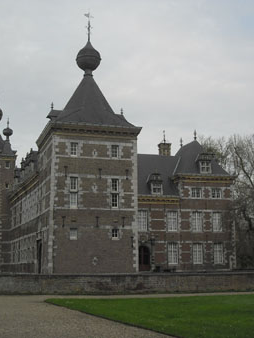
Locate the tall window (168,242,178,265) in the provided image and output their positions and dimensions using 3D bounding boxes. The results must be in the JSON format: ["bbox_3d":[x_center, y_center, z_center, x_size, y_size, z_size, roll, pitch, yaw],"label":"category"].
[{"bbox_3d":[6.194,11.331,76.560,1.482,2.829,0.250,3,-11,-19],"label":"tall window"}]

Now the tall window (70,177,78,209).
[{"bbox_3d":[-4.485,2.015,48.565,0.668,2.740,0.250,3,-11,-19],"label":"tall window"}]

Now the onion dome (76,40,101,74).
[{"bbox_3d":[-3.704,-10.727,55.064,2.417,3.420,2.417,-1,-10,0],"label":"onion dome"}]

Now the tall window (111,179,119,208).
[{"bbox_3d":[-1.078,2.209,51.612,0.707,2.653,0.200,3,-10,-18],"label":"tall window"}]

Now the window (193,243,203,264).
[{"bbox_3d":[9.636,11.524,77.728,1.542,2.832,0.250,3,-11,-19],"label":"window"}]

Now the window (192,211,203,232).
[{"bbox_3d":[9.658,7.216,78.515,1.604,2.877,0.250,3,-11,-19],"label":"window"}]

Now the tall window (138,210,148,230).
[{"bbox_3d":[2.239,7.503,83.210,1.637,3.022,0.200,3,-10,-18],"label":"tall window"}]

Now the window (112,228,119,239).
[{"bbox_3d":[-0.983,5.603,49.139,0.639,0.947,0.250,3,-11,-19],"label":"window"}]

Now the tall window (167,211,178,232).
[{"bbox_3d":[6.671,7.728,84.650,1.727,3.030,0.200,3,-10,-18],"label":"tall window"}]

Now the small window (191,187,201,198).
[{"bbox_3d":[10.492,3.588,86.646,1.661,1.679,0.200,3,-10,-18],"label":"small window"}]

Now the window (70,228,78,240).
[{"bbox_3d":[-4.449,5.459,47.954,0.651,0.974,0.250,3,-11,-19],"label":"window"}]

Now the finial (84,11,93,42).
[{"bbox_3d":[-3.785,-14.182,57.229,0.900,3.234,0.450,6,-12,-34],"label":"finial"}]

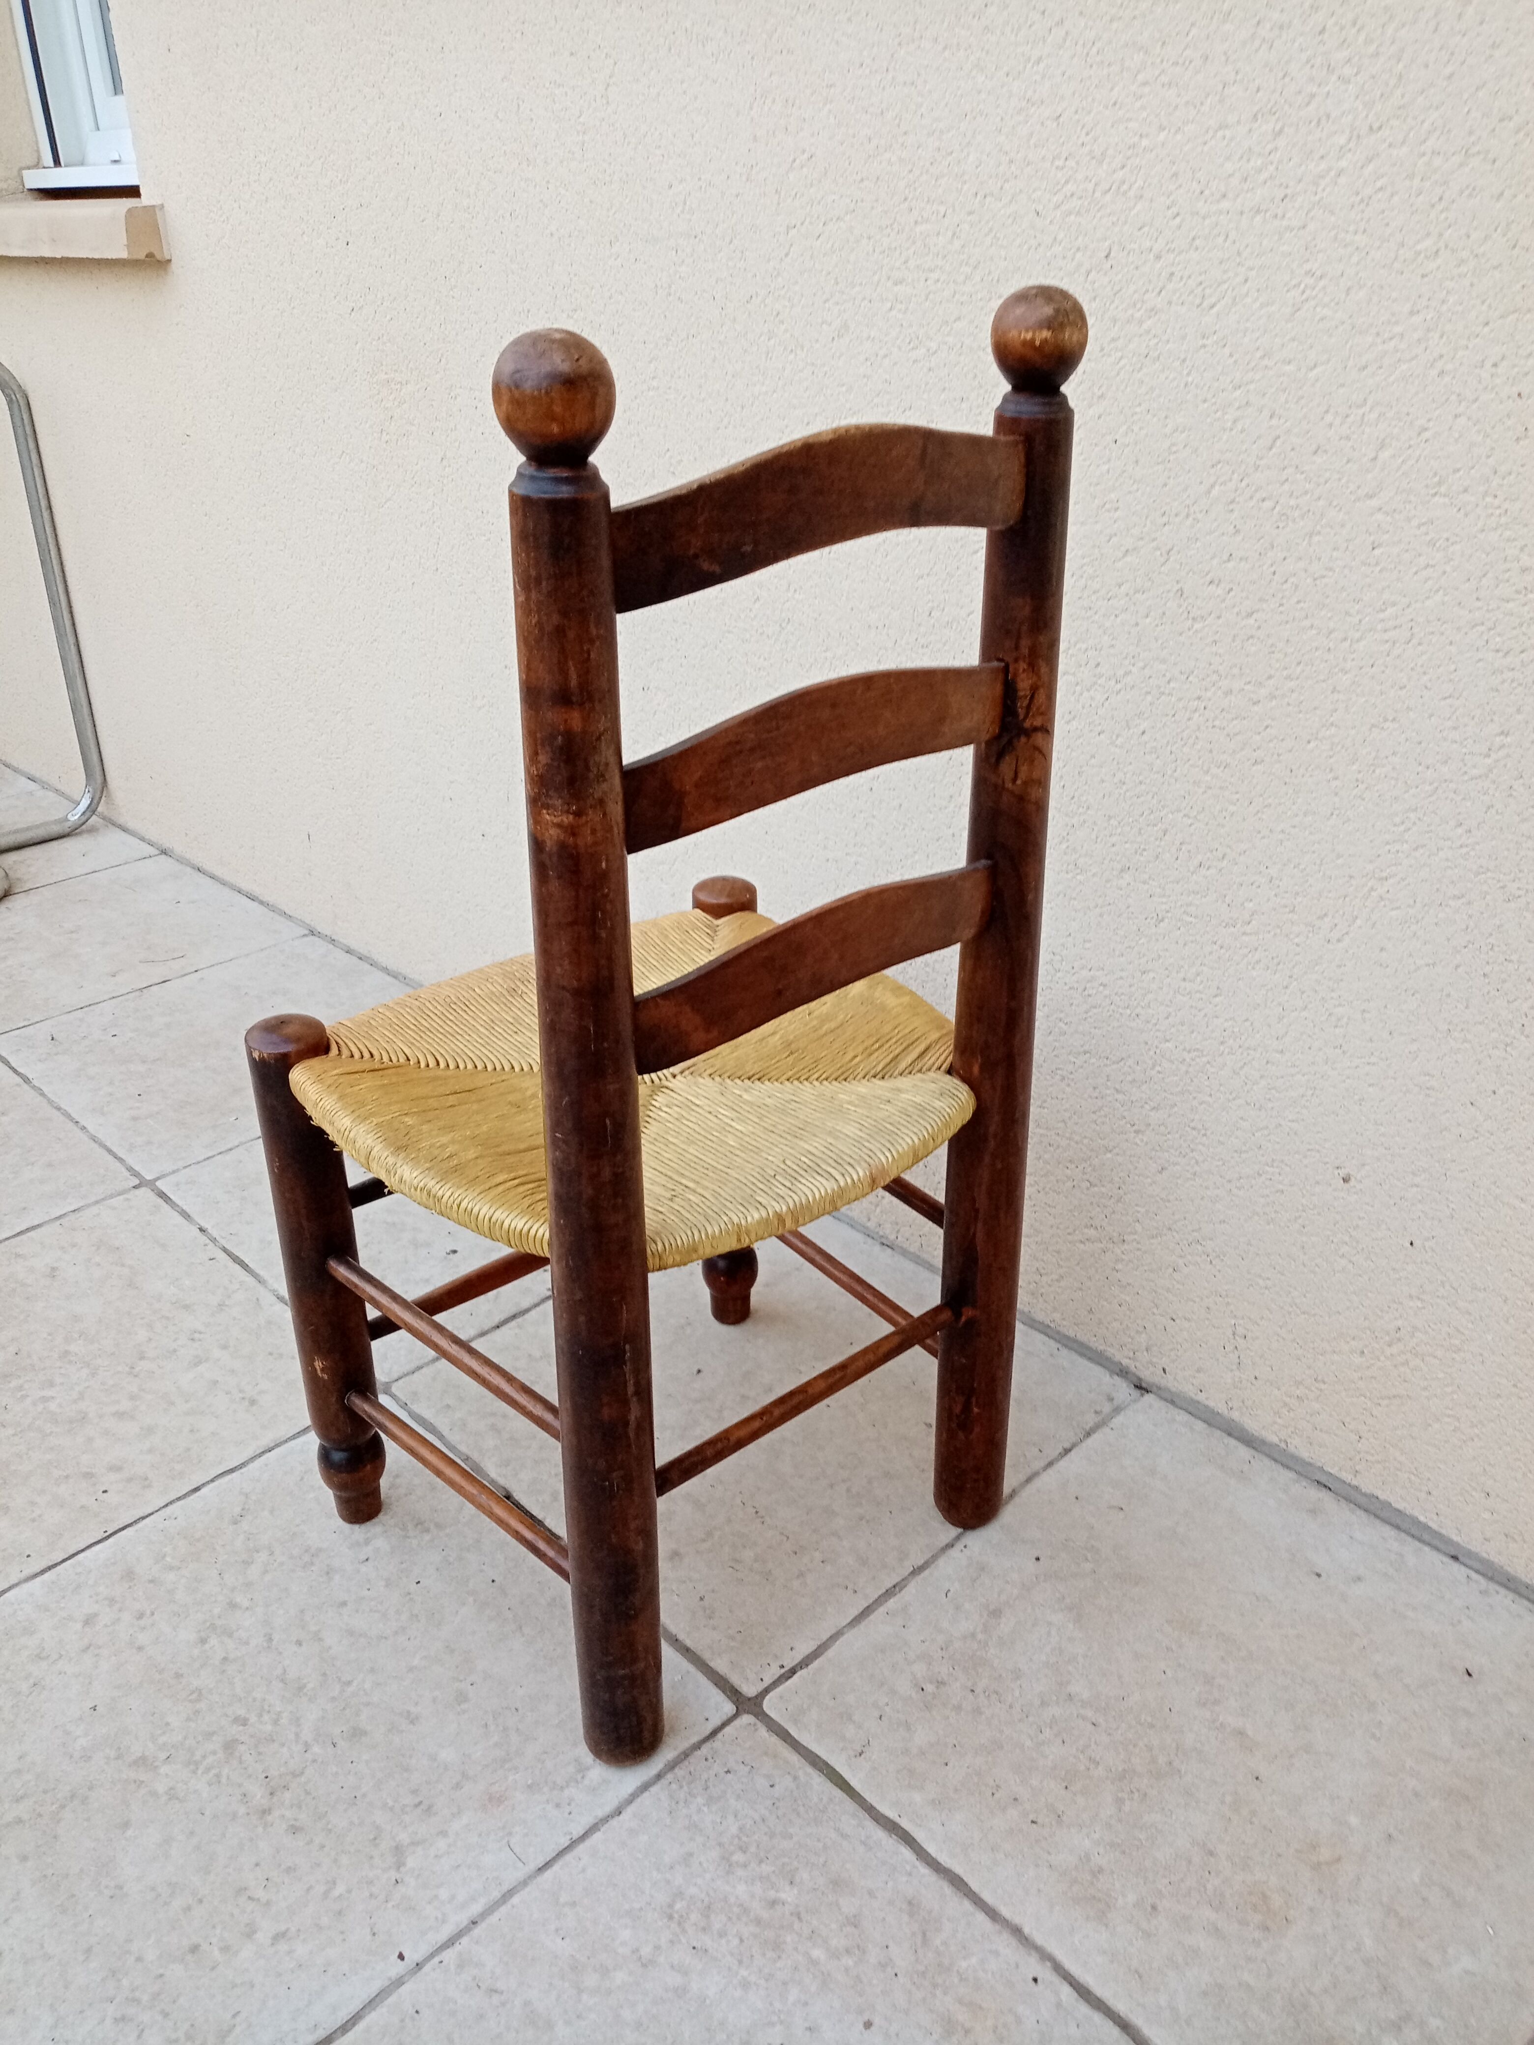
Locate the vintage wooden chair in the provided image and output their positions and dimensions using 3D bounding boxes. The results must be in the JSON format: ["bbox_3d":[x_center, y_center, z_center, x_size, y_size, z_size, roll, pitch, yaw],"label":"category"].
[{"bbox_3d":[-0.071,-0.006,0.986,0.425,0.841,0.356,-22,34,-36],"label":"vintage wooden chair"}]

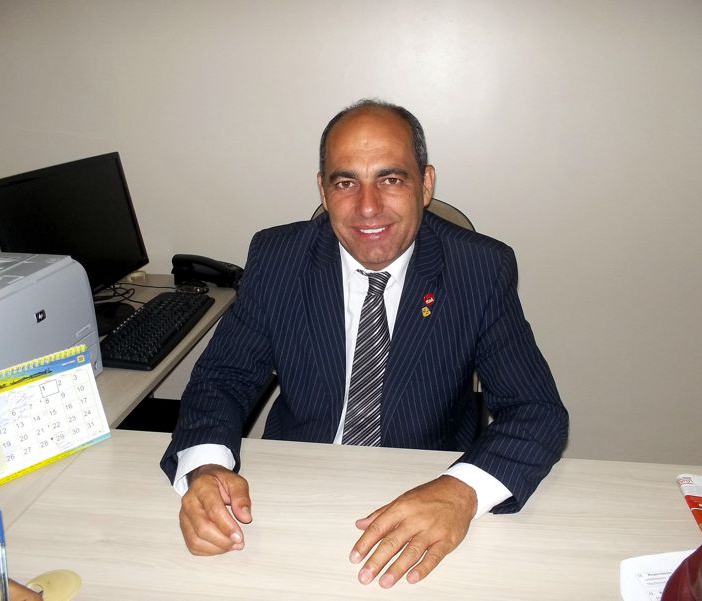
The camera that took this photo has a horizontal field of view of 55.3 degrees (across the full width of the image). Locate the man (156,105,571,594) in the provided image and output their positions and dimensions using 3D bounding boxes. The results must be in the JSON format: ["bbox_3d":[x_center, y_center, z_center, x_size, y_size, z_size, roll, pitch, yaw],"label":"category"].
[{"bbox_3d":[0.032,0.321,1.170,0.640,1.280,0.720,1,19,4],"label":"man"}]

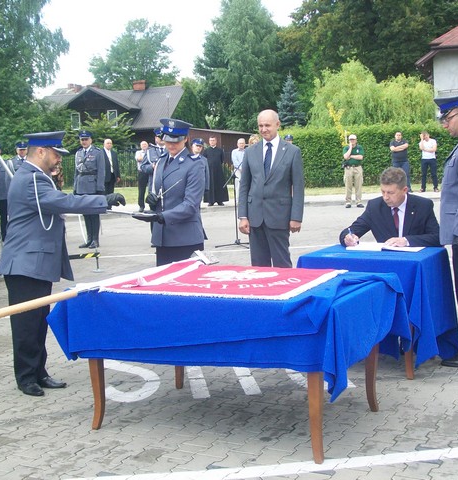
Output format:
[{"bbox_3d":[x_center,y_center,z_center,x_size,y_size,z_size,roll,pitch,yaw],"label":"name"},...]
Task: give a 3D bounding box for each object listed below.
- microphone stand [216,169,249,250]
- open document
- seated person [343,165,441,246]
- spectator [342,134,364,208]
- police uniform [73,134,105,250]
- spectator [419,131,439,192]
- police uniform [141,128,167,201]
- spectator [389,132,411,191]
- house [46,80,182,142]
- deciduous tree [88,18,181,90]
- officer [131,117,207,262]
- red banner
[{"bbox_3d":[0.095,-0.586,13.176,0.580,1.320,0.620,-4,7,-16],"label":"microphone stand"},{"bbox_3d":[1.142,0.046,5.981,0.500,0.030,0.320,2,7,27],"label":"open document"},{"bbox_3d":[1.183,0.179,6.001,0.700,1.330,0.850,2,7,27],"label":"seated person"},{"bbox_3d":[3.033,-1.724,20.502,0.530,1.750,0.400,-1,6,6],"label":"spectator"},{"bbox_3d":[-2.232,-0.792,13.397,0.550,1.850,0.420,-2,6,5],"label":"police uniform"},{"bbox_3d":[5.805,-2.256,24.097,0.540,1.740,0.400,0,7,11],"label":"spectator"},{"bbox_3d":[-1.057,-0.824,13.297,0.600,1.850,0.450,-3,7,-12],"label":"police uniform"},{"bbox_3d":[4.961,-2.261,24.093,0.530,1.740,0.380,-1,7,9],"label":"spectator"},{"bbox_3d":[-8.641,-8.542,62.625,9.800,6.700,8.300,0,7,20],"label":"house"},{"bbox_3d":[-9.186,-14.590,81.184,8.800,14.600,8.800,-2,6,0],"label":"deciduous tree"},{"bbox_3d":[-0.425,0.009,6.001,0.510,1.760,0.460,3,8,36],"label":"officer"},{"bbox_3d":[0.024,0.215,4.686,1.060,0.050,1.000,2,7,27],"label":"red banner"}]

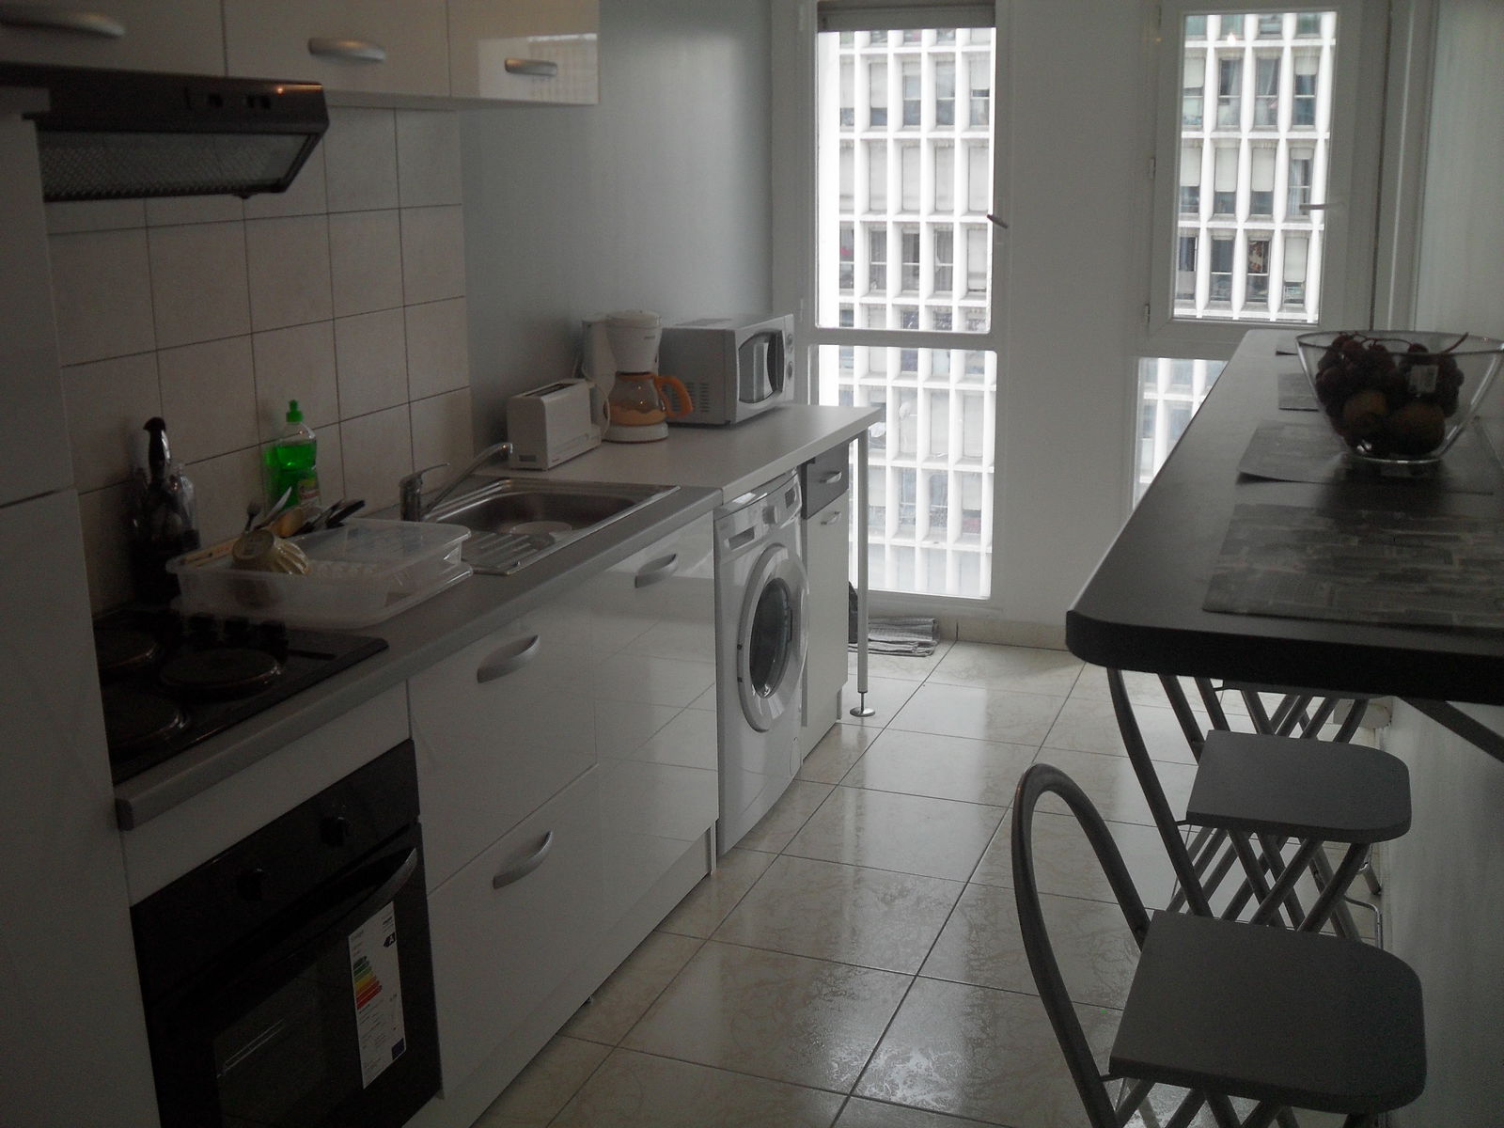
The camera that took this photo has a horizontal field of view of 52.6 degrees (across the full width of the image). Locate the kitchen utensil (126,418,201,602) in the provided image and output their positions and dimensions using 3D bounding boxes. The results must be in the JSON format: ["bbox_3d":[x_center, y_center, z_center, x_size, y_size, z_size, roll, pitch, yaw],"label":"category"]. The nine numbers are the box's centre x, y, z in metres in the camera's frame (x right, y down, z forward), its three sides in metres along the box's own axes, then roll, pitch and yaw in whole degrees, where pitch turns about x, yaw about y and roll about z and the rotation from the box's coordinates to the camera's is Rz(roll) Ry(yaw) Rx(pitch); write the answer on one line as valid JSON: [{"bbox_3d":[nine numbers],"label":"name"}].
[{"bbox_3d":[-0.976,-0.092,2.530,0.115,0.305,0.120,5,15,20],"label":"kitchen utensil"}]

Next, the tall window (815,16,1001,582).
[{"bbox_3d":[0.533,-0.850,5.239,0.670,1.985,0.100,5,15,20],"label":"tall window"}]

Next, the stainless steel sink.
[{"bbox_3d":[-0.494,-0.023,3.117,0.437,0.154,0.774,5,16,21],"label":"stainless steel sink"}]

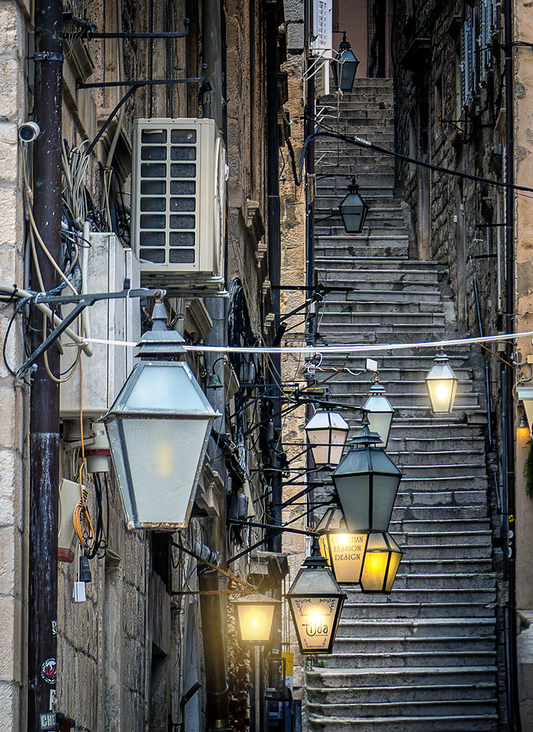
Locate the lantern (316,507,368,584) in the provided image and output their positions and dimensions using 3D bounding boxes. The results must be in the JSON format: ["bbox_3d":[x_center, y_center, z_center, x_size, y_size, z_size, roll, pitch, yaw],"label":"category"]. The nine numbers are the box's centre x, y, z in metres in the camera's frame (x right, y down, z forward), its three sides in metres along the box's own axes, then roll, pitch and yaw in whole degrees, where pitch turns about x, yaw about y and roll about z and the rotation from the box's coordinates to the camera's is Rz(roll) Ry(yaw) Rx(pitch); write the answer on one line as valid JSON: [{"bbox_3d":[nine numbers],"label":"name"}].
[{"bbox_3d":[0.566,1.270,24.000,0.330,0.700,0.330,2,-5,-16],"label":"lantern"}]

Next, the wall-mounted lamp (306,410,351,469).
[{"bbox_3d":[0.814,0.928,43.000,0.430,0.850,0.430,-5,-8,41],"label":"wall-mounted lamp"}]

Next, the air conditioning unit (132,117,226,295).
[{"bbox_3d":[-0.321,-0.596,12.398,0.320,0.580,0.800,0,-5,2],"label":"air conditioning unit"}]

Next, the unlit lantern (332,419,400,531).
[{"bbox_3d":[0.830,0.896,26.600,0.430,0.950,0.430,-6,-8,43],"label":"unlit lantern"}]

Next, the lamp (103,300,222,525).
[{"bbox_3d":[-0.428,0.188,13.000,0.450,0.940,0.450,1,-6,-8],"label":"lamp"}]

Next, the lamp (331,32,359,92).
[{"bbox_3d":[1.255,-4.852,51.500,0.410,0.960,0.410,2,-6,-17],"label":"lamp"}]

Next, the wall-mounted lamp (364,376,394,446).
[{"bbox_3d":[1.484,0.614,42.500,0.420,0.960,0.420,0,-6,2],"label":"wall-mounted lamp"}]

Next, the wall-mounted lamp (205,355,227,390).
[{"bbox_3d":[-0.279,0.042,18.000,0.120,0.195,0.105,0,-5,2],"label":"wall-mounted lamp"}]

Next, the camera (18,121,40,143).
[{"bbox_3d":[-0.750,-0.743,10.200,0.062,0.062,0.140,0,10,3],"label":"camera"}]

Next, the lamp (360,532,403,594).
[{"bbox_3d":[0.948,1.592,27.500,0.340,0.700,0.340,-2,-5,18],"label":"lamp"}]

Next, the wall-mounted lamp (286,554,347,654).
[{"bbox_3d":[0.416,1.951,26.800,0.450,0.910,0.450,-1,-6,7],"label":"wall-mounted lamp"}]

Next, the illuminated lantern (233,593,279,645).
[{"bbox_3d":[-0.052,1.401,17.800,0.280,0.300,0.280,0,-5,-2],"label":"illuminated lantern"}]

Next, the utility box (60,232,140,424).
[{"bbox_3d":[-0.597,-0.109,11.248,0.230,0.600,0.900,0,-5,2],"label":"utility box"}]

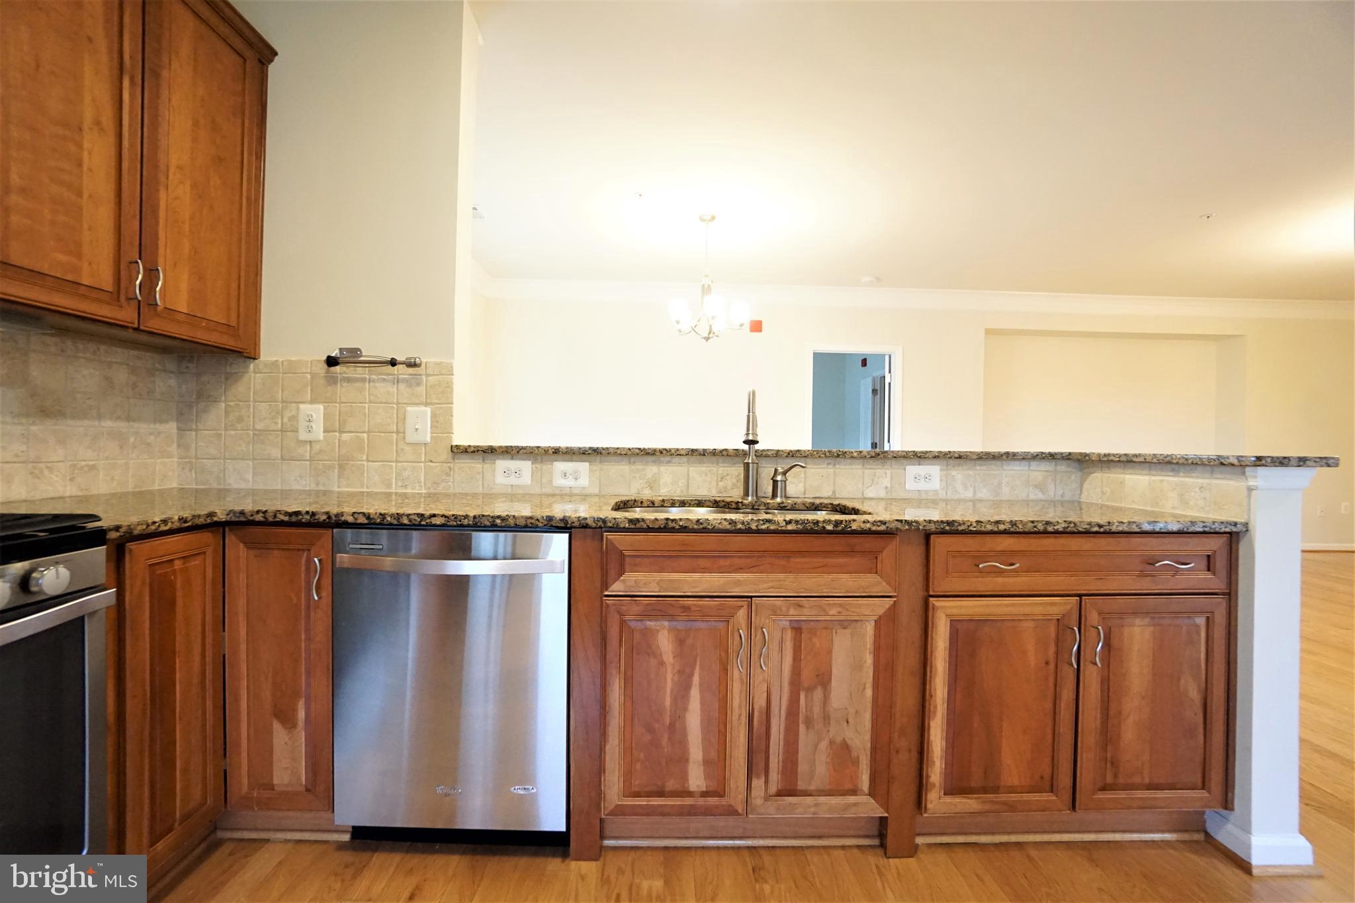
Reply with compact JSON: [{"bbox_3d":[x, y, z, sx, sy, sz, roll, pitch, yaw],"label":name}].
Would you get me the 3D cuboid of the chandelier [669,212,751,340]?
[{"bbox_3d":[0.237,-1.298,4.220,0.610,0.940,0.610,1,1,-1],"label":"chandelier"}]

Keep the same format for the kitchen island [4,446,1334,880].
[{"bbox_3d":[-0.029,0.522,1.880,3.380,1.070,0.910,1,1,-1],"label":"kitchen island"}]

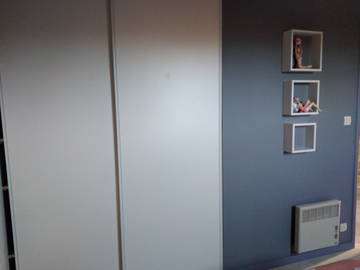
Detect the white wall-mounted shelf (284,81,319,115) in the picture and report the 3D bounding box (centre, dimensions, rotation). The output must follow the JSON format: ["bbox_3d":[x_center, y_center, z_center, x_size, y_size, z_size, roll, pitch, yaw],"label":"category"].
[{"bbox_3d":[0.964,-0.298,2.156,0.267,0.267,0.101,-3,6,-17],"label":"white wall-mounted shelf"}]

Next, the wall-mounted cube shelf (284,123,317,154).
[{"bbox_3d":[0.966,0.019,2.186,0.227,0.227,0.103,-3,6,-17],"label":"wall-mounted cube shelf"}]

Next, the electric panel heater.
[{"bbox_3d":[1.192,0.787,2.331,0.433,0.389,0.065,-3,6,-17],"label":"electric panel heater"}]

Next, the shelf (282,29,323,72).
[{"bbox_3d":[0.960,-0.648,2.122,0.297,0.298,0.098,-3,6,-17],"label":"shelf"}]

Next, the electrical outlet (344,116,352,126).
[{"bbox_3d":[1.483,-0.127,2.384,0.081,0.081,0.012,-3,6,-17],"label":"electrical outlet"}]

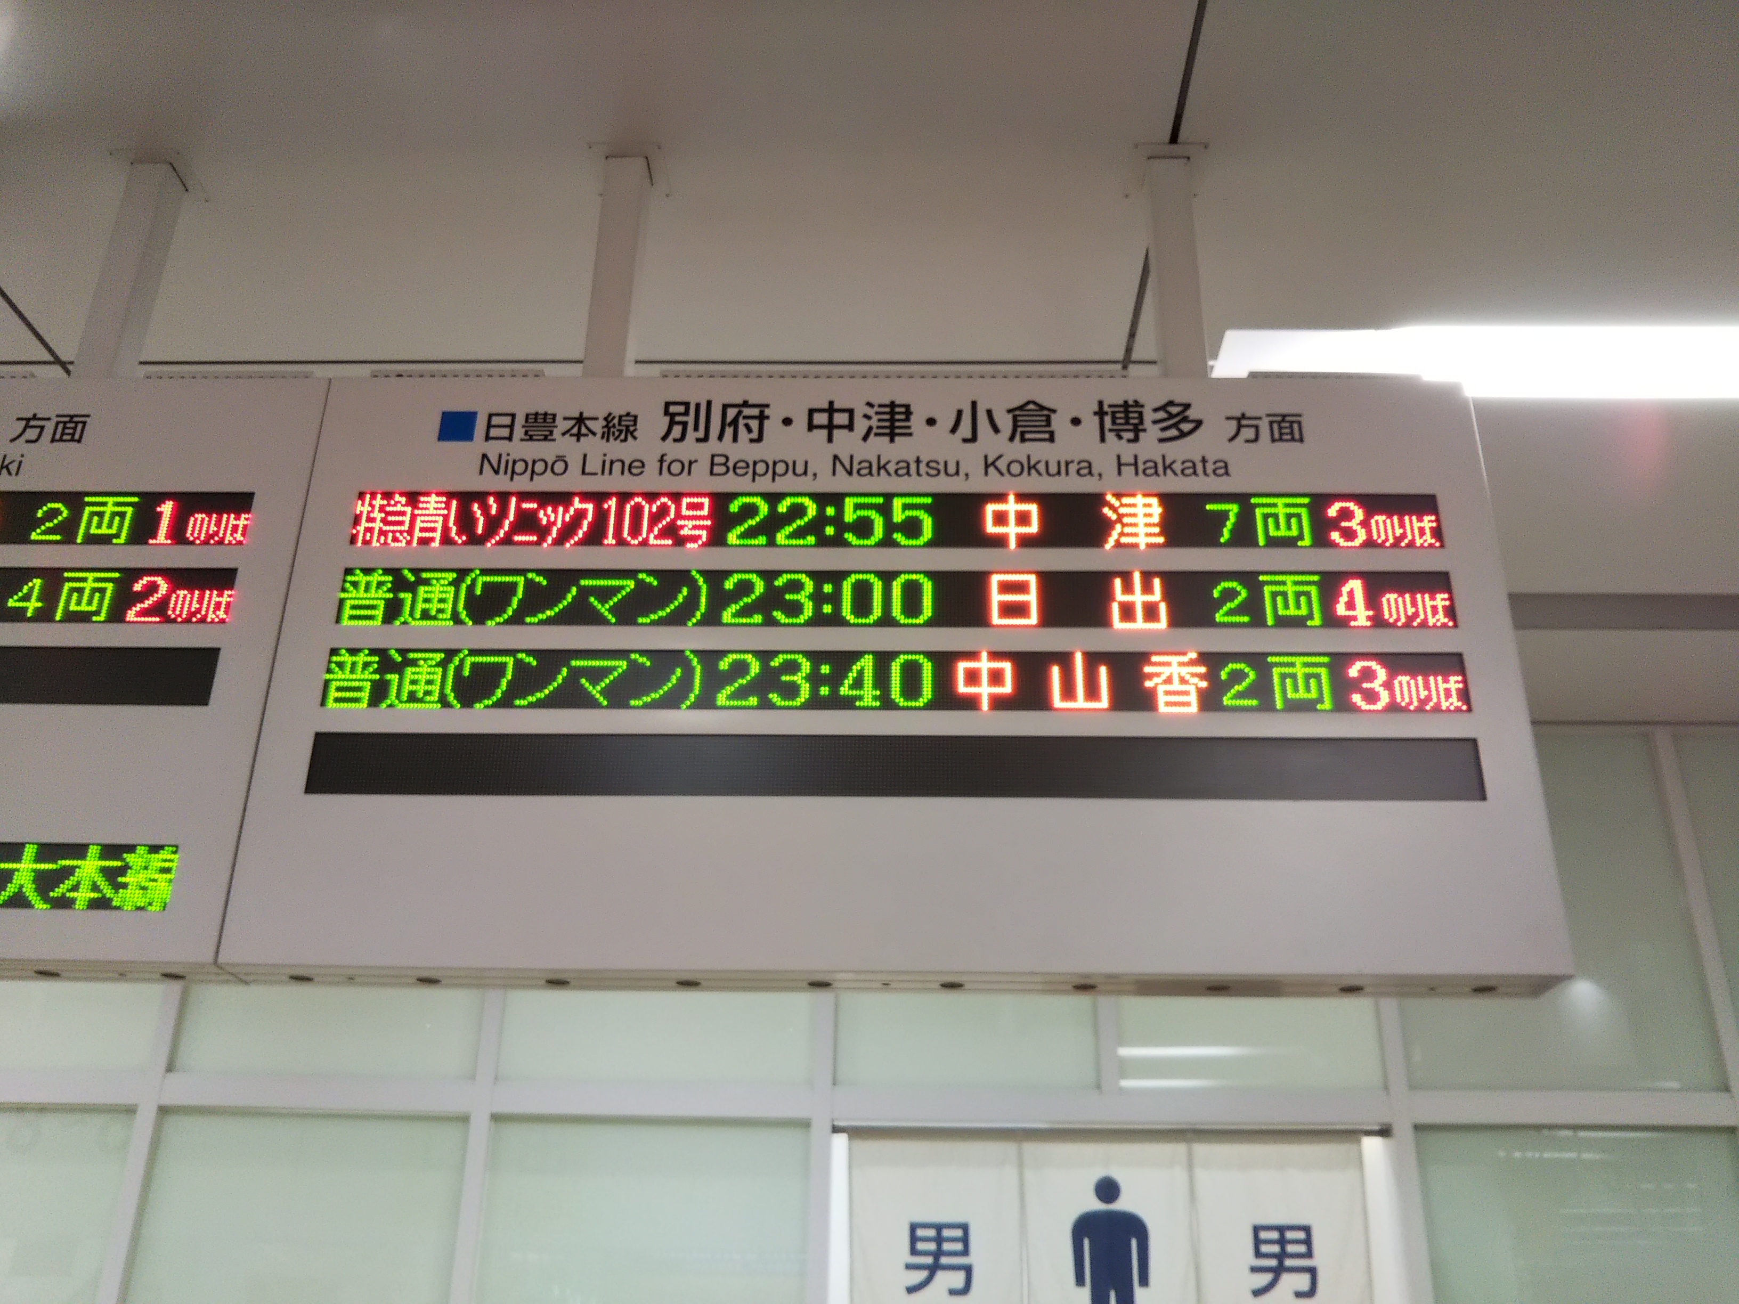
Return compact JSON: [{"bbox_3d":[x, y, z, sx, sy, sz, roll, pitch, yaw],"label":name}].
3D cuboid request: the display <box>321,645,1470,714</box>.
[{"bbox_3d":[0.043,0.063,2.927,2.202,0.124,0.050,0,-25,1],"label":"display"}]

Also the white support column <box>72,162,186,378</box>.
[{"bbox_3d":[-1.698,-0.844,3.460,0.091,0.646,0.086,0,-25,1],"label":"white support column"}]

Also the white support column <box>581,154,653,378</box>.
[{"bbox_3d":[-0.571,-0.841,3.432,0.091,0.646,0.086,0,-25,1],"label":"white support column"}]

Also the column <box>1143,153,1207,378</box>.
[{"bbox_3d":[0.692,-0.836,3.400,0.091,0.646,0.086,0,-25,1],"label":"column"}]

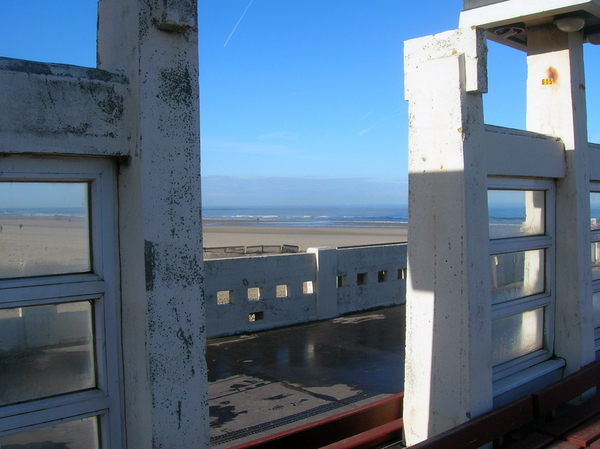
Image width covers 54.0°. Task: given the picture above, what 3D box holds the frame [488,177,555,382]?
[{"bbox_3d":[1.236,0.298,3.412,0.954,1.135,0.100,-2,3,-41],"label":"frame"}]

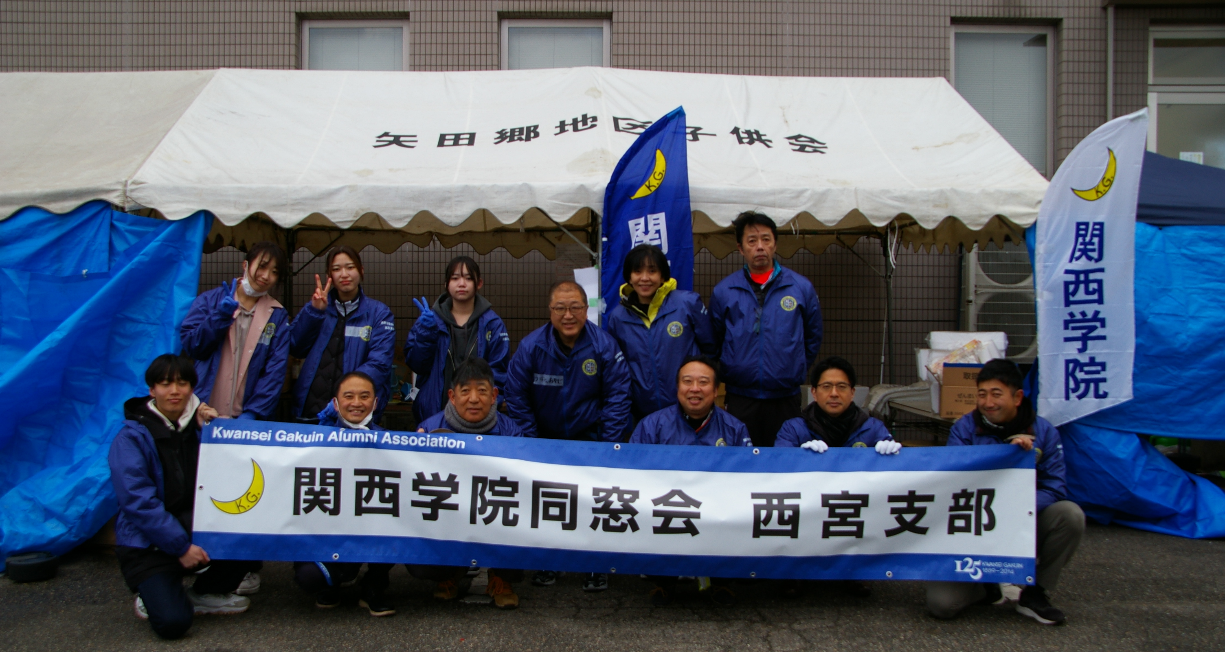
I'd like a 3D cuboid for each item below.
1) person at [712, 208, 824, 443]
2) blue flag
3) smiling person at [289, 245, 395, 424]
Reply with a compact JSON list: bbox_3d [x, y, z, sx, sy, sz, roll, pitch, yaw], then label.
[{"bbox_3d":[0.739,0.329,5.400,0.540,1.740,0.340,0,1,7],"label":"person"},{"bbox_3d":[0.193,-0.333,6.200,0.520,1.780,0.120,0,1,6],"label":"blue flag"},{"bbox_3d":[-1.347,0.398,5.600,0.530,1.580,0.420,0,1,-12],"label":"smiling person"}]

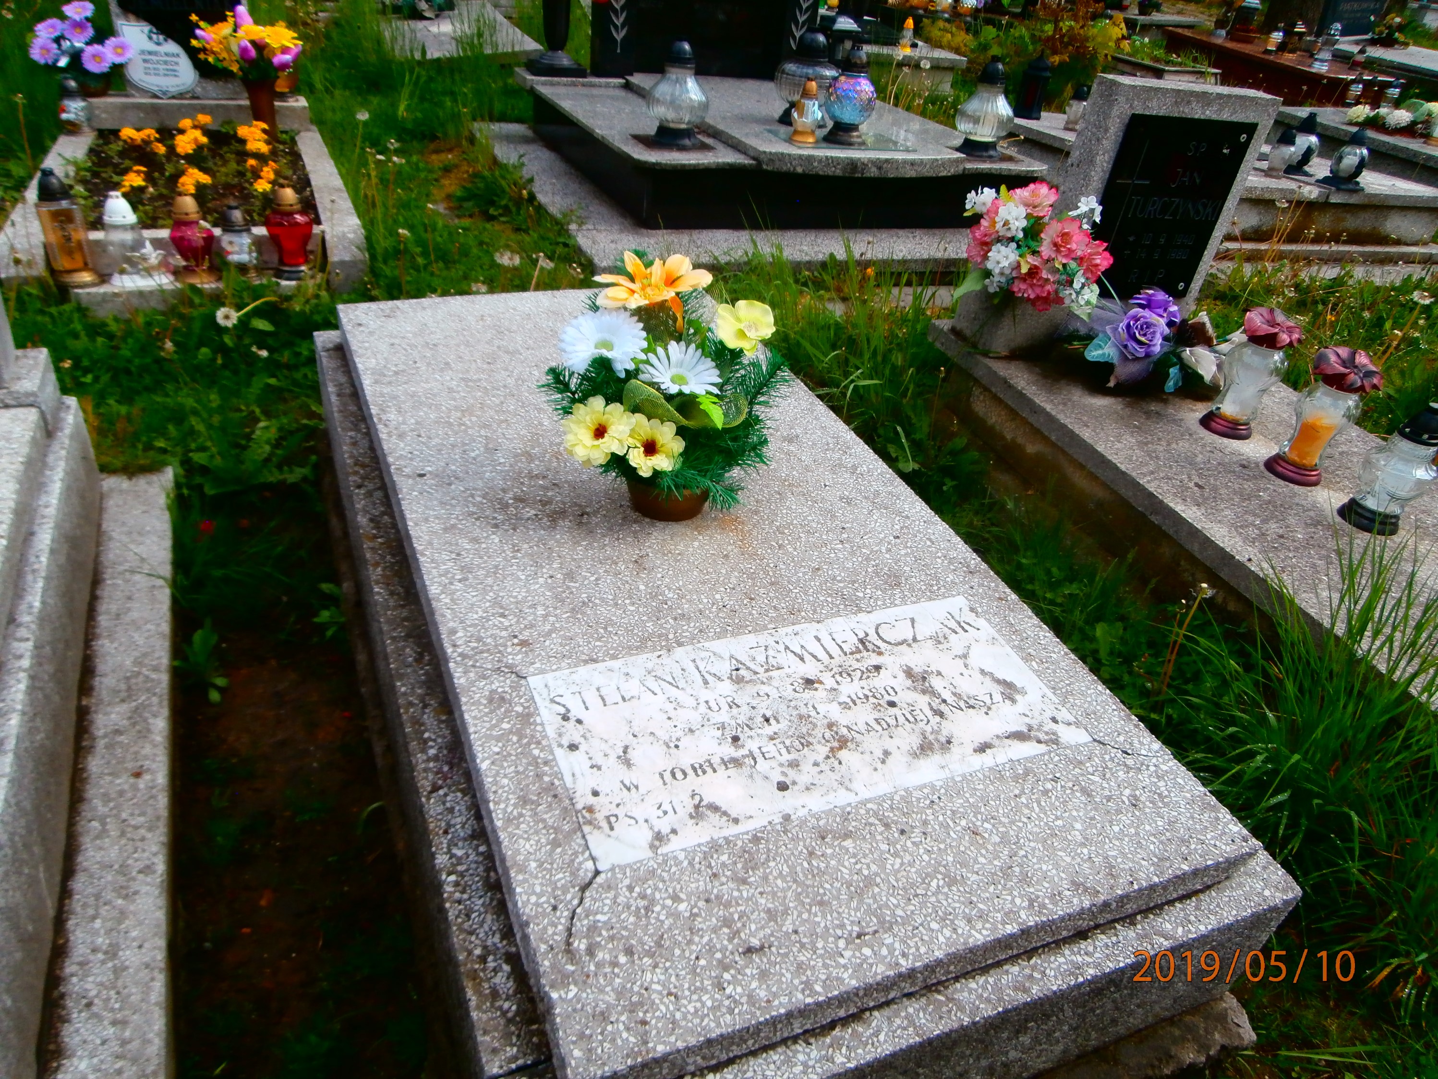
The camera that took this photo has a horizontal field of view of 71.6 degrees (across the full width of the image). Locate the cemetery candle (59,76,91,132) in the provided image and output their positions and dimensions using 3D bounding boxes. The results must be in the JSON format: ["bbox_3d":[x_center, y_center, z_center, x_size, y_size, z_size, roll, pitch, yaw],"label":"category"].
[{"bbox_3d":[-2.619,-1.763,4.049,0.125,0.201,0.125,-9,33,-22],"label":"cemetery candle"}]

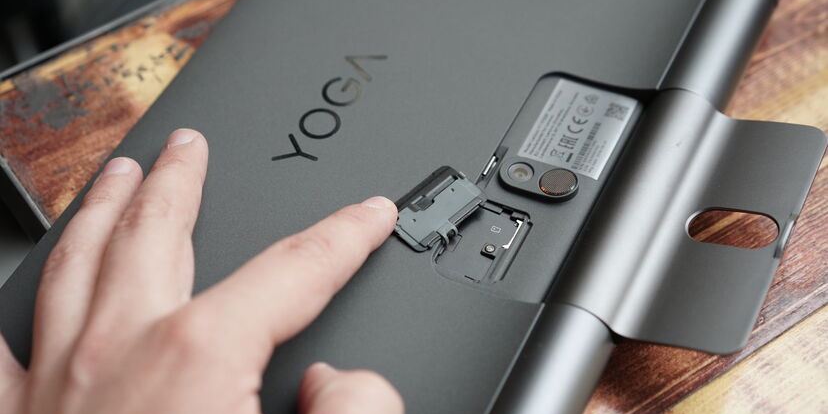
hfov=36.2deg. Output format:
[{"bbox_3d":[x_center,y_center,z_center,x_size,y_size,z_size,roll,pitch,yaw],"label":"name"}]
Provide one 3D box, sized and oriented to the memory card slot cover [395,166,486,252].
[{"bbox_3d":[0.006,0.000,0.380,0.018,0.003,0.029,36,63,29],"label":"memory card slot cover"}]

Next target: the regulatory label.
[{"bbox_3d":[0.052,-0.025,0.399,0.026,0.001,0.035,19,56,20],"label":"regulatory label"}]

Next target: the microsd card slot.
[{"bbox_3d":[0.022,0.010,0.376,0.020,0.003,0.026,19,56,20],"label":"microsd card slot"}]

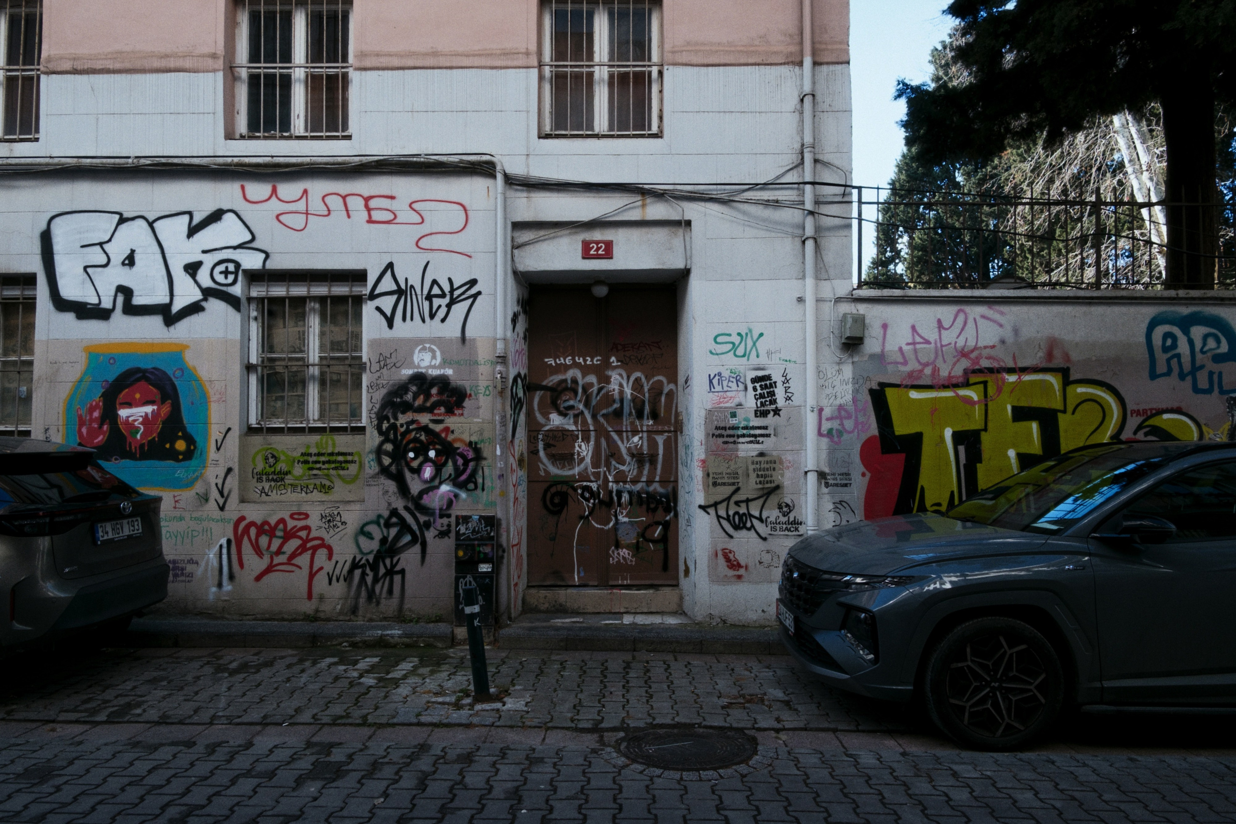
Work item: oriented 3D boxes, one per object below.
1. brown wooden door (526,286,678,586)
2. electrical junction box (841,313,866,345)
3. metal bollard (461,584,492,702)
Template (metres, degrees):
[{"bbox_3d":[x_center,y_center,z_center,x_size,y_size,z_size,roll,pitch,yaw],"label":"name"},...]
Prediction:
[{"bbox_3d":[-0.135,0.206,7.100,1.300,2.570,0.080,0,-2,0],"label":"brown wooden door"},{"bbox_3d":[1.831,-0.645,6.400,0.163,0.228,0.090,3,-2,1],"label":"electrical junction box"},{"bbox_3d":[-0.864,1.401,5.020,0.092,0.690,0.092,-7,-1,0],"label":"metal bollard"}]

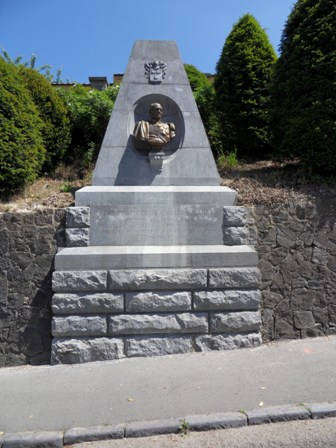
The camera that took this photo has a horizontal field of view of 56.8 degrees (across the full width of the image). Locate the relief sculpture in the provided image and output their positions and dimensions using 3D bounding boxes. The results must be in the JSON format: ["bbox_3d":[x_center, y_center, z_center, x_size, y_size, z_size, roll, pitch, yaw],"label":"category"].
[{"bbox_3d":[-0.220,-1.320,4.700,0.630,1.020,0.370,0,-1,-5],"label":"relief sculpture"}]

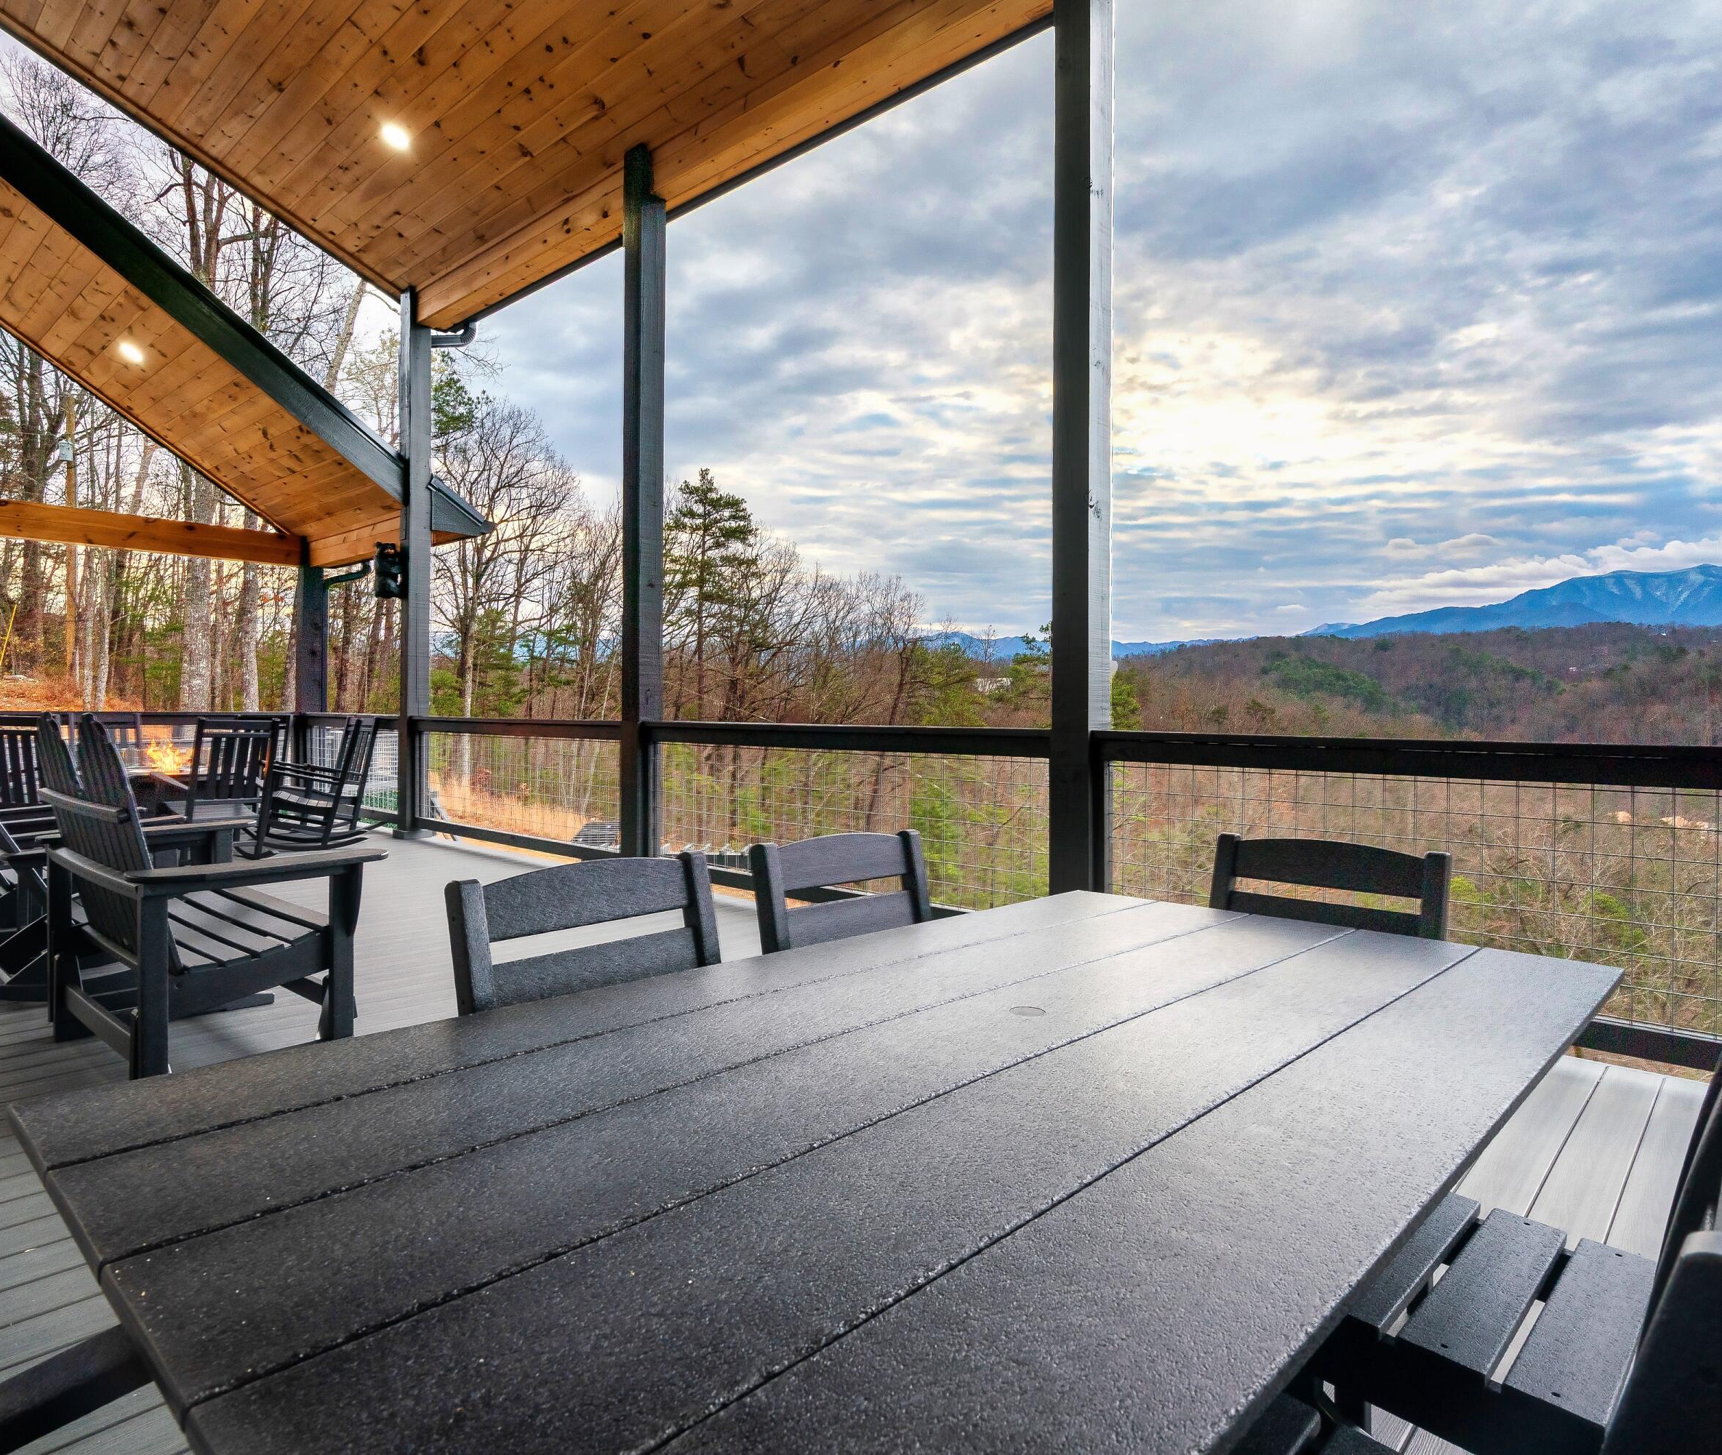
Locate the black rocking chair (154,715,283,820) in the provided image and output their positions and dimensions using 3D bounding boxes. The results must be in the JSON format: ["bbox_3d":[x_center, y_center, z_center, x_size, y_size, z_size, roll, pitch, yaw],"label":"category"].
[{"bbox_3d":[-4.839,0.464,7.232,0.870,1.060,0.670,1,1,31],"label":"black rocking chair"}]

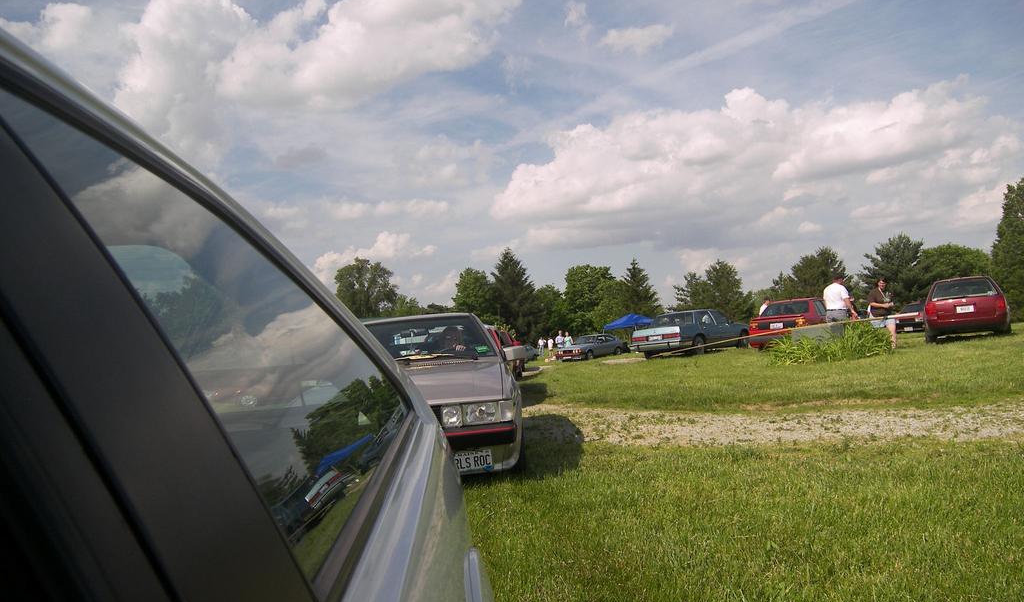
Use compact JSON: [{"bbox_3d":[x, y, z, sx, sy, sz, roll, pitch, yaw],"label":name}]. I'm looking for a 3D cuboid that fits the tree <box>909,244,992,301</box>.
[{"bbox_3d":[35.949,-1.734,57.854,6.200,5.800,5.600,-6,-3,0],"label":"tree"}]

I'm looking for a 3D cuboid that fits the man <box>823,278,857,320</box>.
[{"bbox_3d":[7.539,0.345,16.255,0.450,1.780,0.620,-4,-4,-38],"label":"man"}]

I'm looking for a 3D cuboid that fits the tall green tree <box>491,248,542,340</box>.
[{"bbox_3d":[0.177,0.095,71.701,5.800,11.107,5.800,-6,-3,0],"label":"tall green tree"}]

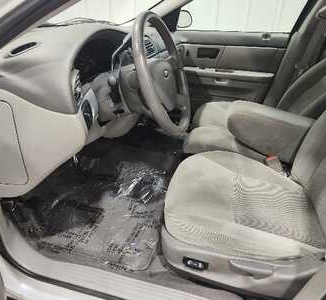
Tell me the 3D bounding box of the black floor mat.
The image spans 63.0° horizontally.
[{"bbox_3d":[-0.249,0.184,1.147,0.640,0.180,0.600,9,26,14],"label":"black floor mat"}]

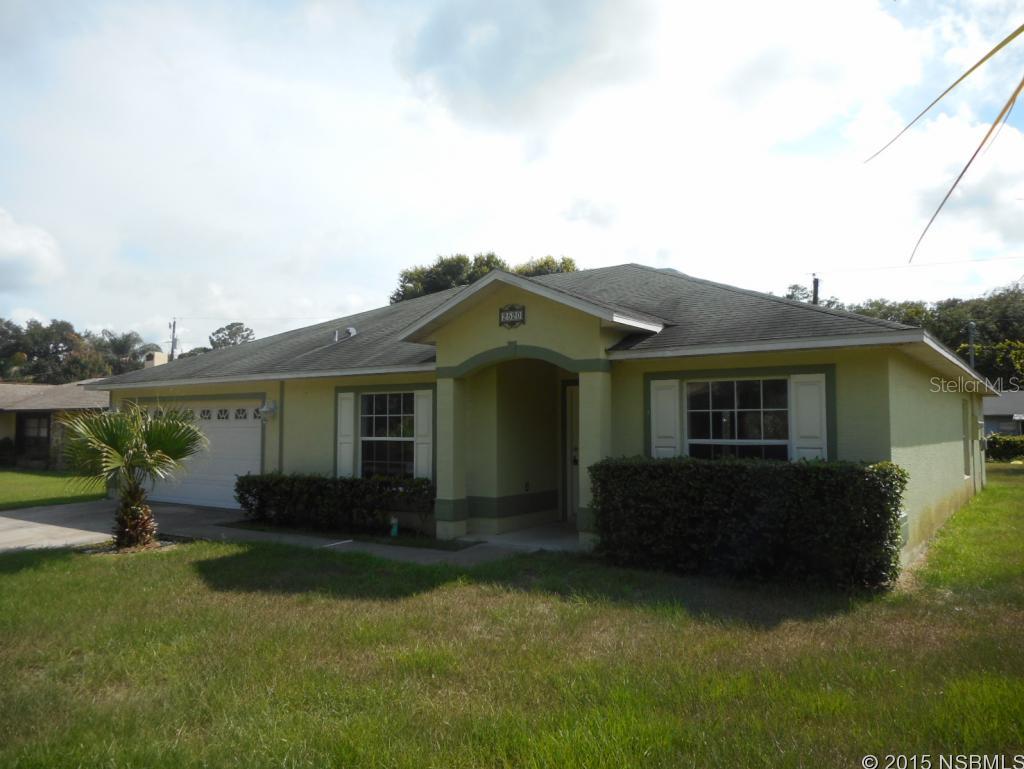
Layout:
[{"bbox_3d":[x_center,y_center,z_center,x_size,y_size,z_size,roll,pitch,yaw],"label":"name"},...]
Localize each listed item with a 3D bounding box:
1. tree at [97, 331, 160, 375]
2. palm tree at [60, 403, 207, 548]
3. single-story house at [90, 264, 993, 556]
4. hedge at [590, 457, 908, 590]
[{"bbox_3d":[-23.789,0.372,45.785,4.000,7.470,4.000,-2,-4,36],"label":"tree"},{"bbox_3d":[-5.150,1.197,10.154,1.850,1.930,1.850,-2,-4,36],"label":"palm tree"},{"bbox_3d":[0.675,-0.005,17.254,17.153,5.058,12.920,-2,-4,36],"label":"single-story house"},{"bbox_3d":[2.420,1.391,7.943,3.060,1.139,0.833,-2,-4,36],"label":"hedge"}]

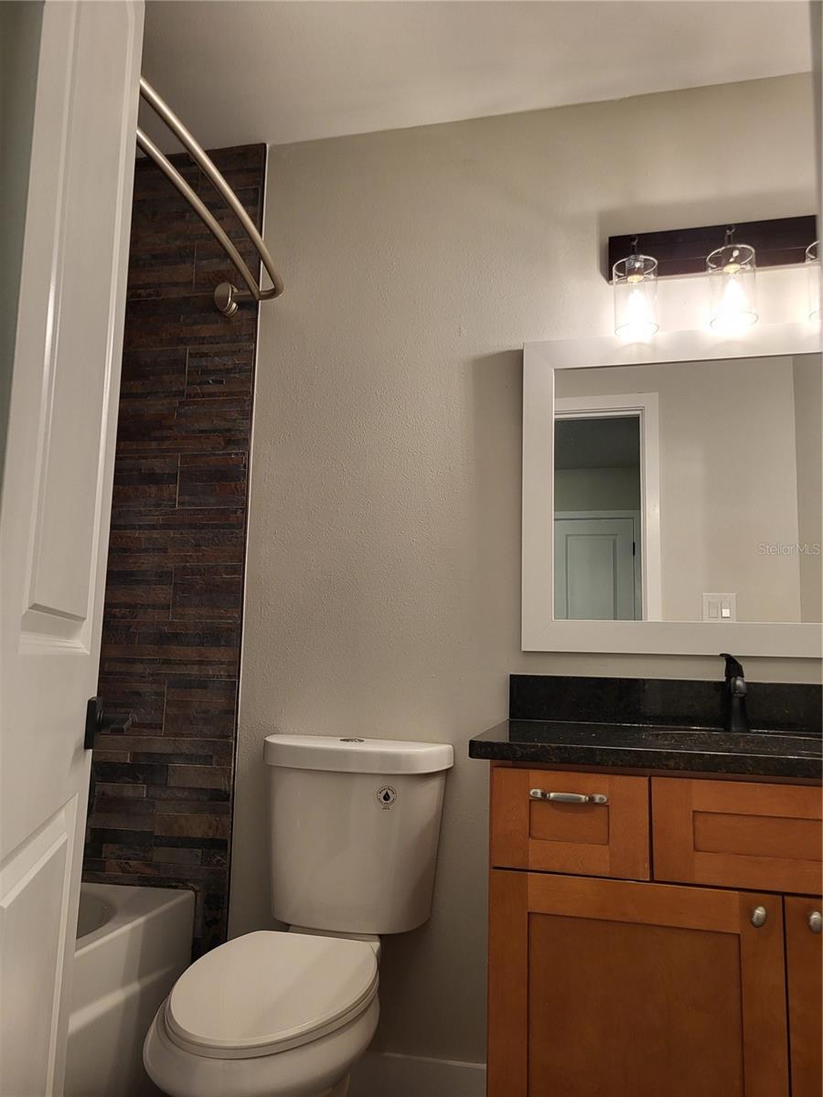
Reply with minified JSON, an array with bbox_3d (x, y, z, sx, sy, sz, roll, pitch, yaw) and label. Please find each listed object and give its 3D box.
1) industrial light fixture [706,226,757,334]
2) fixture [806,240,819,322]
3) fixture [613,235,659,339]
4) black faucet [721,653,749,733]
[{"bbox_3d":[0.721,-0.611,1.850,0.100,0.225,0.110,0,-8,14],"label":"industrial light fixture"},{"bbox_3d":[0.920,-0.613,1.801,0.100,0.225,0.110,0,-8,14],"label":"fixture"},{"bbox_3d":[0.519,-0.610,1.900,0.100,0.225,0.110,0,-8,14],"label":"fixture"},{"bbox_3d":[0.672,0.302,1.710,0.055,0.162,0.135,0,-8,14],"label":"black faucet"}]

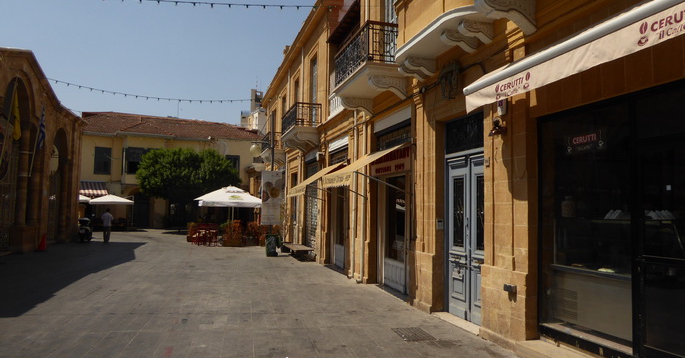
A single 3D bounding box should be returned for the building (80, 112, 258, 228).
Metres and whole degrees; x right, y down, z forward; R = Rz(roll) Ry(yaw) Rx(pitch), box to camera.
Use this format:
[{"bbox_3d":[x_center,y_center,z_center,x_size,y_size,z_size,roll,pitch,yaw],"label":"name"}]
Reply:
[{"bbox_3d":[-15.133,-0.444,43.600,14.561,9.900,9.000,2,-4,-19],"label":"building"}]

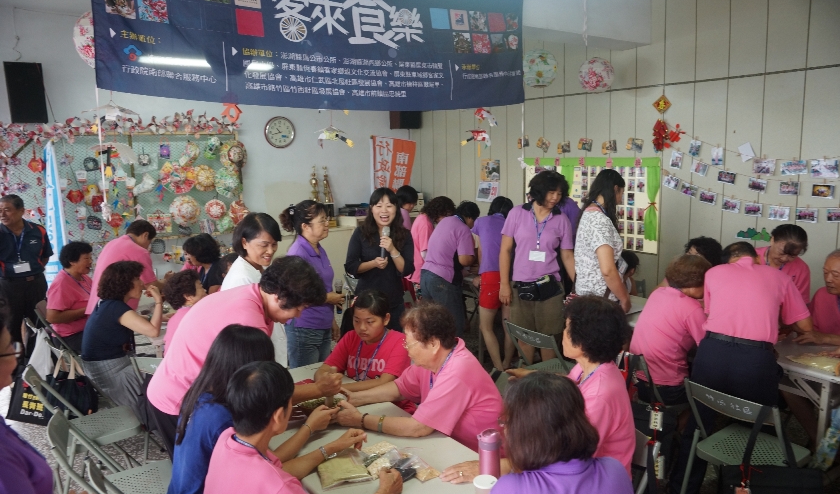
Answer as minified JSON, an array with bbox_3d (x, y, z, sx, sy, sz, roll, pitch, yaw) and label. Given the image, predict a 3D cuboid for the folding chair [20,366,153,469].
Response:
[{"bbox_3d":[-1.707,0.976,3.190,0.500,0.780,0.450,-7,10,-36],"label":"folding chair"}]

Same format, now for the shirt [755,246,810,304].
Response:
[{"bbox_3d":[2.206,0.220,3.699,0.480,0.620,0.320,7,12,44],"label":"shirt"}]

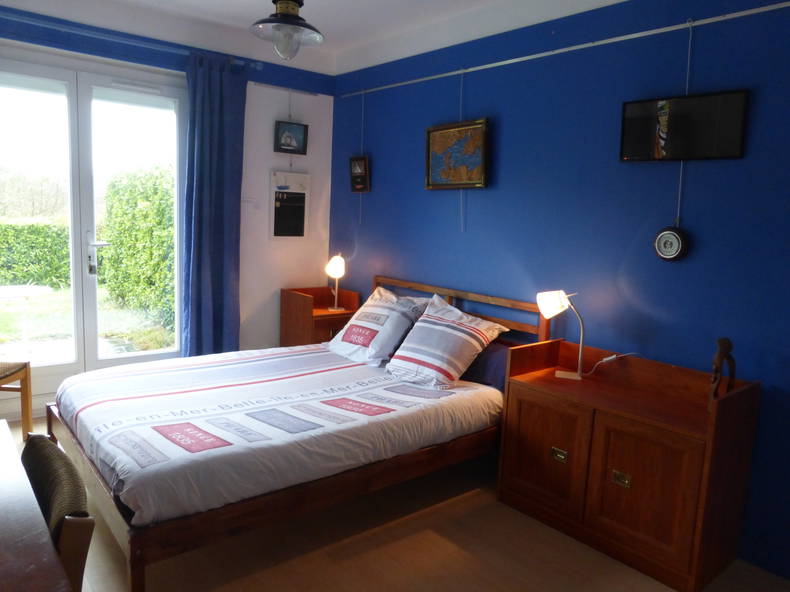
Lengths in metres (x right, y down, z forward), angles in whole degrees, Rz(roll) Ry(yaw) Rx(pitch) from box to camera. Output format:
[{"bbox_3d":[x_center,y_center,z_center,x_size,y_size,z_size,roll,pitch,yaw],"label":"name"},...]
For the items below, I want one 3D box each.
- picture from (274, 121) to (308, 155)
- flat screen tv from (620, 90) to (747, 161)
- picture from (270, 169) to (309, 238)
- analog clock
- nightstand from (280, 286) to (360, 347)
[{"bbox_3d":[-0.775,-1.173,4.258,0.276,0.224,0.025,-4,11,-40],"label":"picture"},{"bbox_3d":[1.223,-0.712,2.442,0.035,0.261,0.517,-4,11,-40],"label":"flat screen tv"},{"bbox_3d":[-0.795,-0.684,4.335,0.327,0.491,0.020,-4,11,-40],"label":"picture"},{"bbox_3d":[1.204,-0.229,2.502,0.040,0.143,0.143,-4,11,-40],"label":"analog clock"},{"bbox_3d":[-0.585,0.333,4.397,0.425,0.746,0.460,-4,11,-40],"label":"nightstand"}]

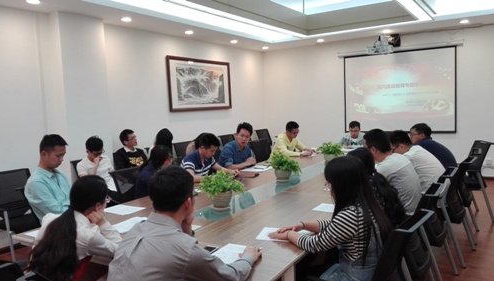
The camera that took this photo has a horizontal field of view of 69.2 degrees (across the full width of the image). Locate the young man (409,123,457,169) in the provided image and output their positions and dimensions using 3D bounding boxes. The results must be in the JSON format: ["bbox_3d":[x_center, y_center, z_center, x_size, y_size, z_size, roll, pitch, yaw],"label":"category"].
[{"bbox_3d":[2.061,0.420,4.140,0.720,1.230,0.540,2,7,35],"label":"young man"}]

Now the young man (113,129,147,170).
[{"bbox_3d":[-1.429,0.482,4.716,0.760,1.230,0.540,2,7,35],"label":"young man"}]

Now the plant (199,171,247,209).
[{"bbox_3d":[-0.206,0.415,2.956,0.360,0.310,0.360,-2,6,0],"label":"plant"}]

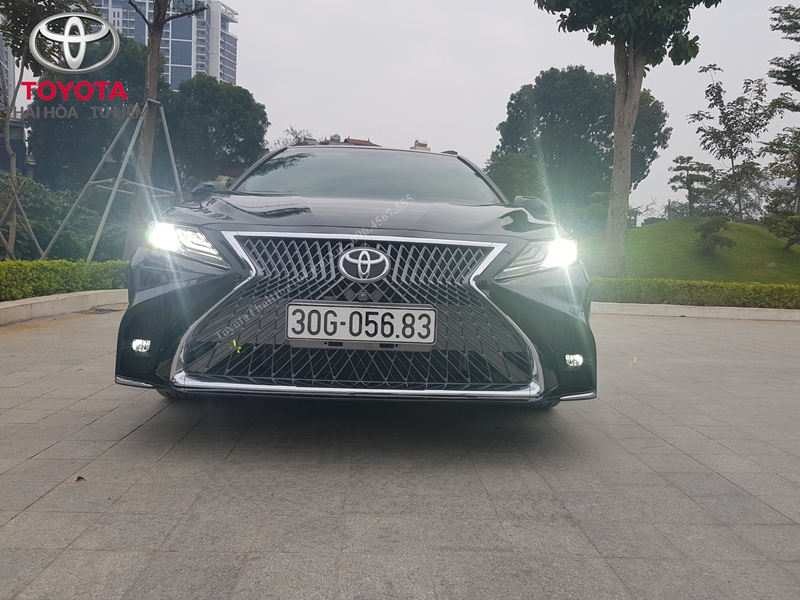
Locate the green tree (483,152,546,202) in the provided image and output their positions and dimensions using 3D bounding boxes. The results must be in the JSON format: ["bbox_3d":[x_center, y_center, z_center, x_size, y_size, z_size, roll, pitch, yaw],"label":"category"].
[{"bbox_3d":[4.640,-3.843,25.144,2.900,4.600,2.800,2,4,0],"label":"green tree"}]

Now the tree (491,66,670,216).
[{"bbox_3d":[10.213,-7.950,34.000,9.510,10.060,9.000,2,4,0],"label":"tree"}]

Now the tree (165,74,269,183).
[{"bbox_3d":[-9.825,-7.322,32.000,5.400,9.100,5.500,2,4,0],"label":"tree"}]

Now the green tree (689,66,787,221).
[{"bbox_3d":[13.199,-6.101,23.500,3.690,5.910,3.500,2,4,0],"label":"green tree"}]

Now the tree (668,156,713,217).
[{"bbox_3d":[11.361,-4.419,23.500,1.690,2.360,1.600,2,4,0],"label":"tree"}]

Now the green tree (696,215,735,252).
[{"bbox_3d":[9.421,-1.992,18.000,1.180,1.130,1.100,2,4,0],"label":"green tree"}]

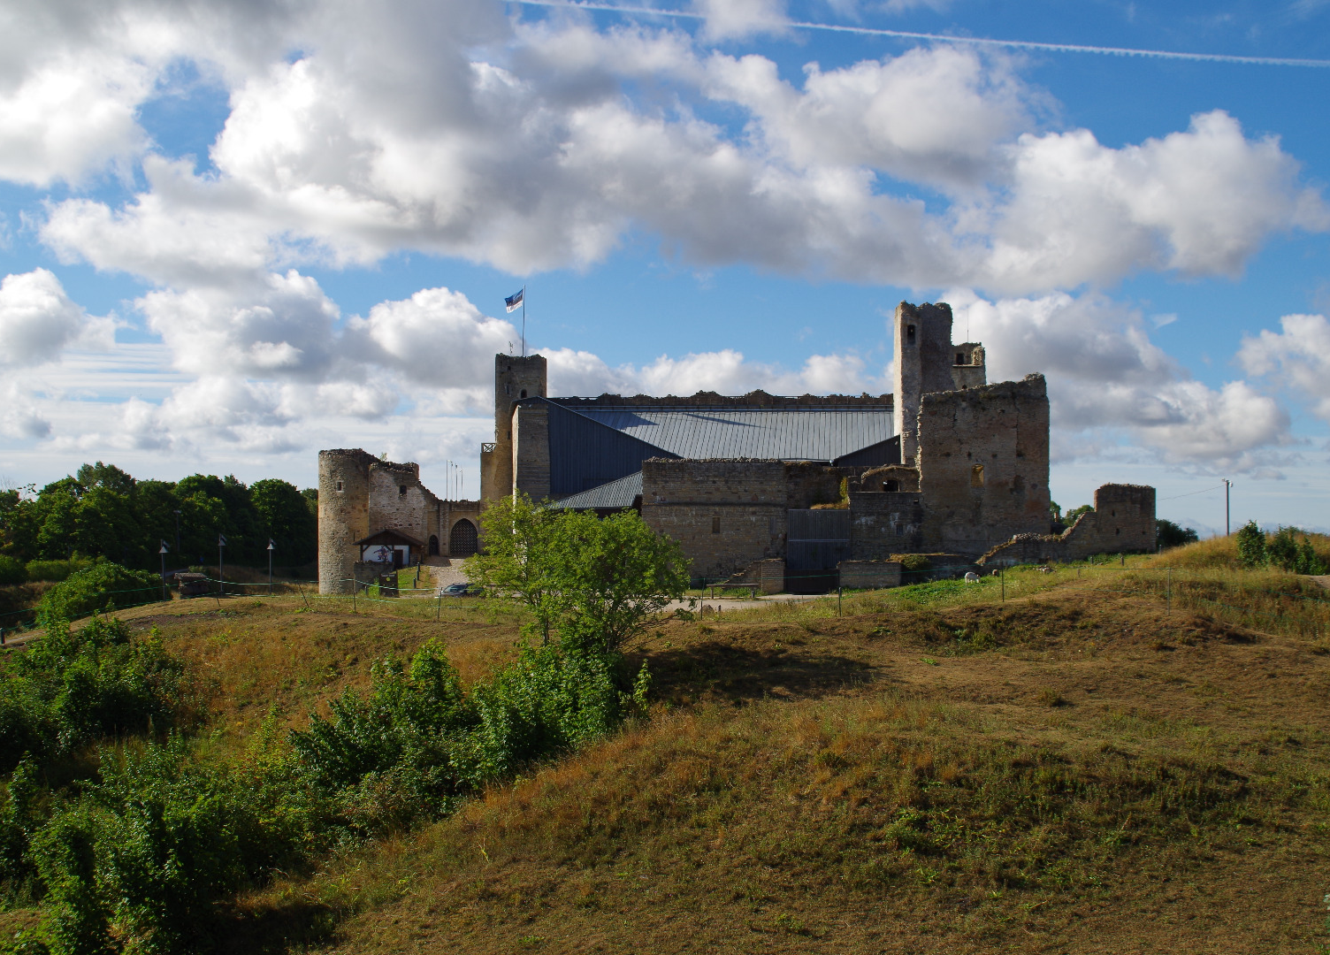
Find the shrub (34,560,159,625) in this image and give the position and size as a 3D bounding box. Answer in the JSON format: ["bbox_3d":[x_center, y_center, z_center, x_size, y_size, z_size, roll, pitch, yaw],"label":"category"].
[{"bbox_3d":[-26.089,5.297,77.000,5.734,2.998,4.800,0,-2,0],"label":"shrub"}]

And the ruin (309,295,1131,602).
[{"bbox_3d":[3.838,-3.148,146.679,70.000,25.000,54.000,0,-2,6],"label":"ruin"}]

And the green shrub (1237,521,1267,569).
[{"bbox_3d":[22.392,2.556,64.000,1.116,1.804,1.150,0,-2,0],"label":"green shrub"}]

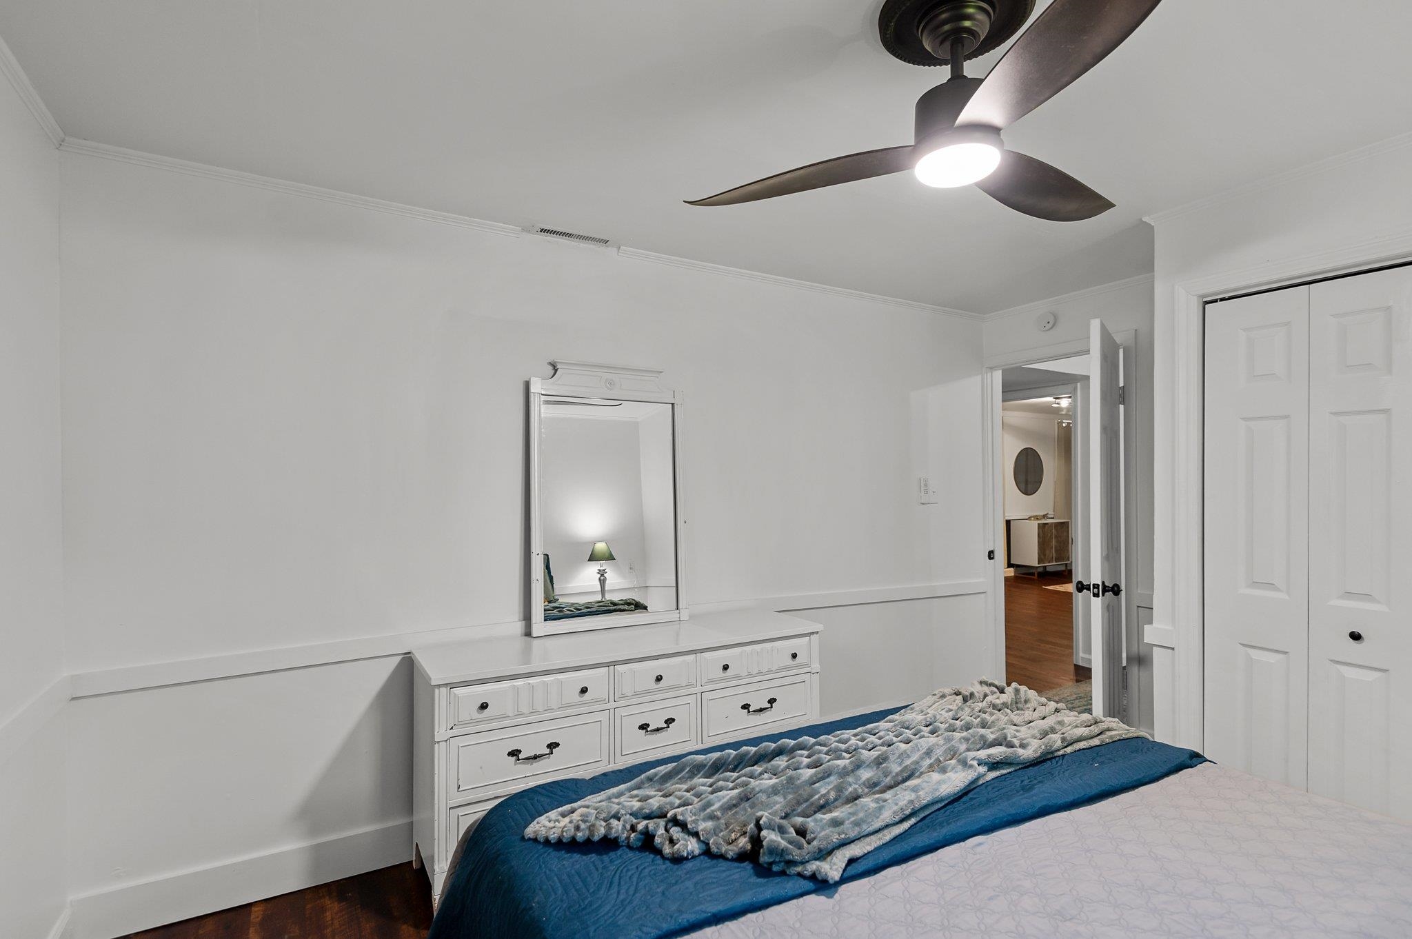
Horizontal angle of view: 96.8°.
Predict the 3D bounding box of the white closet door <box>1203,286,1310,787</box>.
[{"bbox_3d":[1.913,0.408,2.182,0.035,2.033,0.288,1,-1,-29],"label":"white closet door"}]

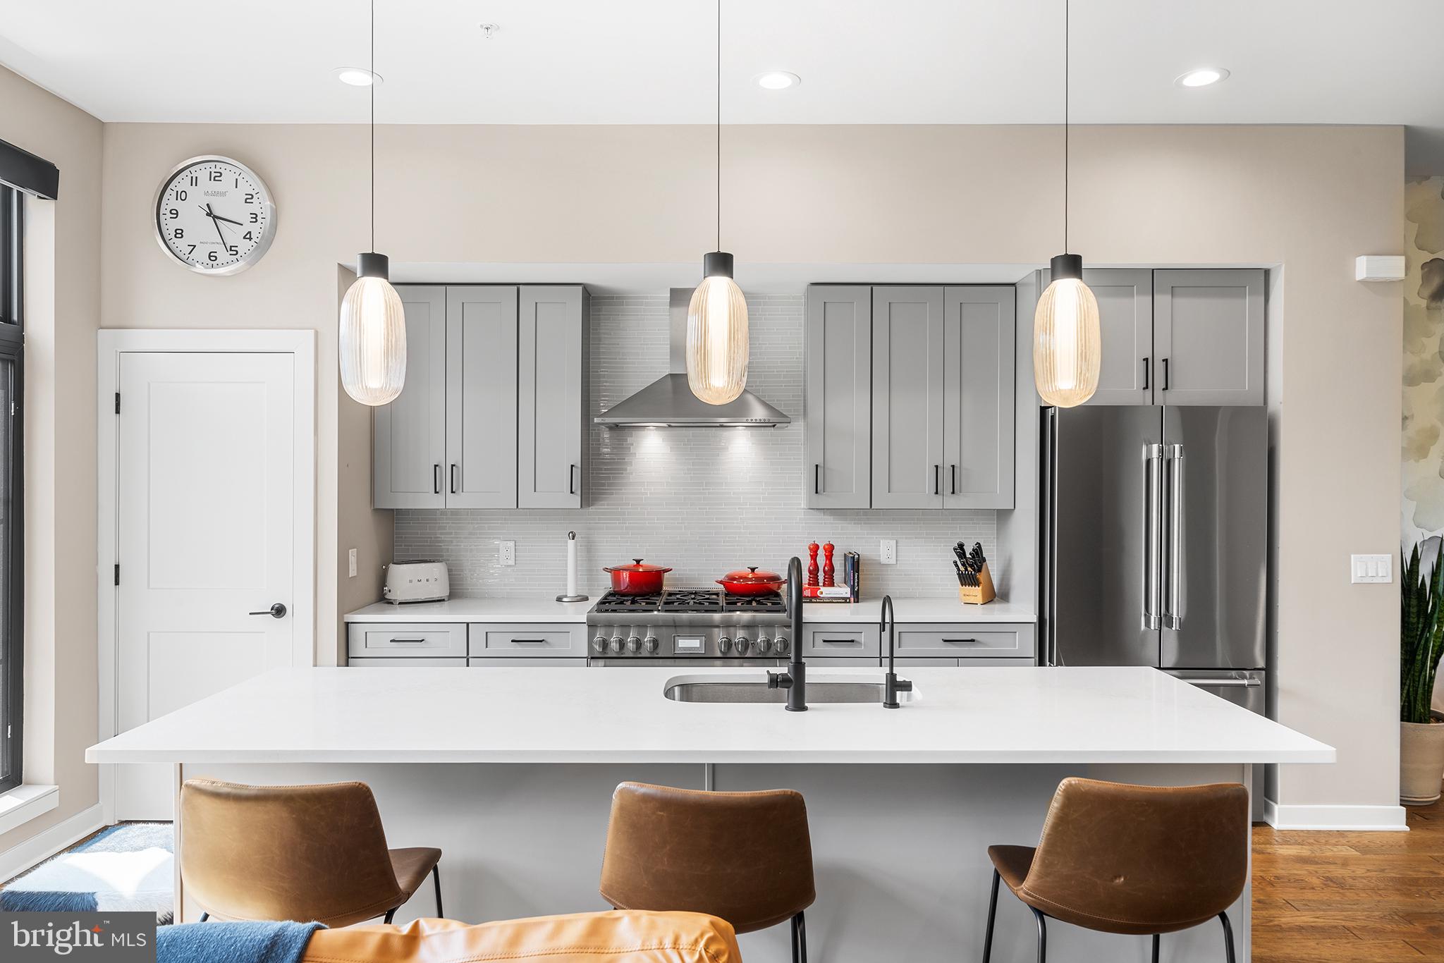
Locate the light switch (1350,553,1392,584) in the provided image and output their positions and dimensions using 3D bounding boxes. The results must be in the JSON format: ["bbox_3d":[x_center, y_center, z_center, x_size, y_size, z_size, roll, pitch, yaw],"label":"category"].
[{"bbox_3d":[2.842,0.381,4.205,0.168,0.124,0.012,0,0,0],"label":"light switch"}]

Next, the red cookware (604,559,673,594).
[{"bbox_3d":[-0.415,0.466,4.720,0.338,0.173,0.270,0,0,0],"label":"red cookware"}]

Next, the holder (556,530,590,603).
[{"bbox_3d":[-0.731,0.420,4.790,0.163,0.350,0.163,0,0,0],"label":"holder"}]

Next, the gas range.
[{"bbox_3d":[-0.144,1.034,4.592,0.911,0.950,0.690,0,0,0],"label":"gas range"}]

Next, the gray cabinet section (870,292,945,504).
[{"bbox_3d":[0.889,-0.402,4.755,0.345,1.067,0.330,0,0,0],"label":"gray cabinet section"}]

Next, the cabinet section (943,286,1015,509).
[{"bbox_3d":[1.230,-0.402,4.755,0.343,1.067,0.330,0,0,0],"label":"cabinet section"}]

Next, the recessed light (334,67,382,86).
[{"bbox_3d":[-1.417,-1.567,3.745,0.180,0.025,0.180,0,0,0],"label":"recessed light"}]

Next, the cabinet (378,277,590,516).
[{"bbox_3d":[-1.157,-0.406,4.765,0.990,1.066,0.345,0,0,0],"label":"cabinet"}]

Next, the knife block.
[{"bbox_3d":[1.258,0.483,4.715,0.112,0.220,0.230,0,0,30],"label":"knife block"}]

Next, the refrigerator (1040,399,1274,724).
[{"bbox_3d":[1.901,0.594,4.471,0.910,1.830,0.780,0,0,0],"label":"refrigerator"}]

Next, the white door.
[{"bbox_3d":[-2.270,0.466,4.267,0.770,2.050,0.050,0,0,0],"label":"white door"}]

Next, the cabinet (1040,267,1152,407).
[{"bbox_3d":[1.672,-0.642,4.600,0.505,0.607,0.610,0,0,0],"label":"cabinet"}]

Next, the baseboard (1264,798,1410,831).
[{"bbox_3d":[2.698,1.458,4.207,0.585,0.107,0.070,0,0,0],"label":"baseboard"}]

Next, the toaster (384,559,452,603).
[{"bbox_3d":[-1.504,0.493,4.778,0.310,0.200,0.195,0,0,-30],"label":"toaster"}]

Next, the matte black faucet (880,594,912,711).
[{"bbox_3d":[0.466,0.451,2.609,0.076,0.290,0.165,0,0,0],"label":"matte black faucet"}]

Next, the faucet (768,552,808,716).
[{"bbox_3d":[0.172,0.400,2.632,0.108,0.390,0.280,0,0,0],"label":"faucet"}]

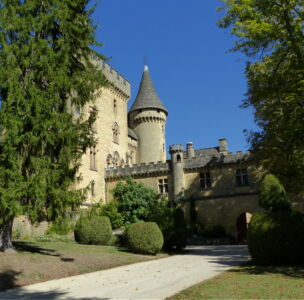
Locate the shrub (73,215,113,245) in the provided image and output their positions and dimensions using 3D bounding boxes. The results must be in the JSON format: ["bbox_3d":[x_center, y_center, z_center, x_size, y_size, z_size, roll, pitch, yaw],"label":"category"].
[{"bbox_3d":[-3.972,5.449,25.110,2.550,1.920,2.550,0,-13,-9],"label":"shrub"}]

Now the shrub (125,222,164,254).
[{"bbox_3d":[-0.473,5.585,23.336,2.340,1.930,2.340,-2,-13,-2],"label":"shrub"}]

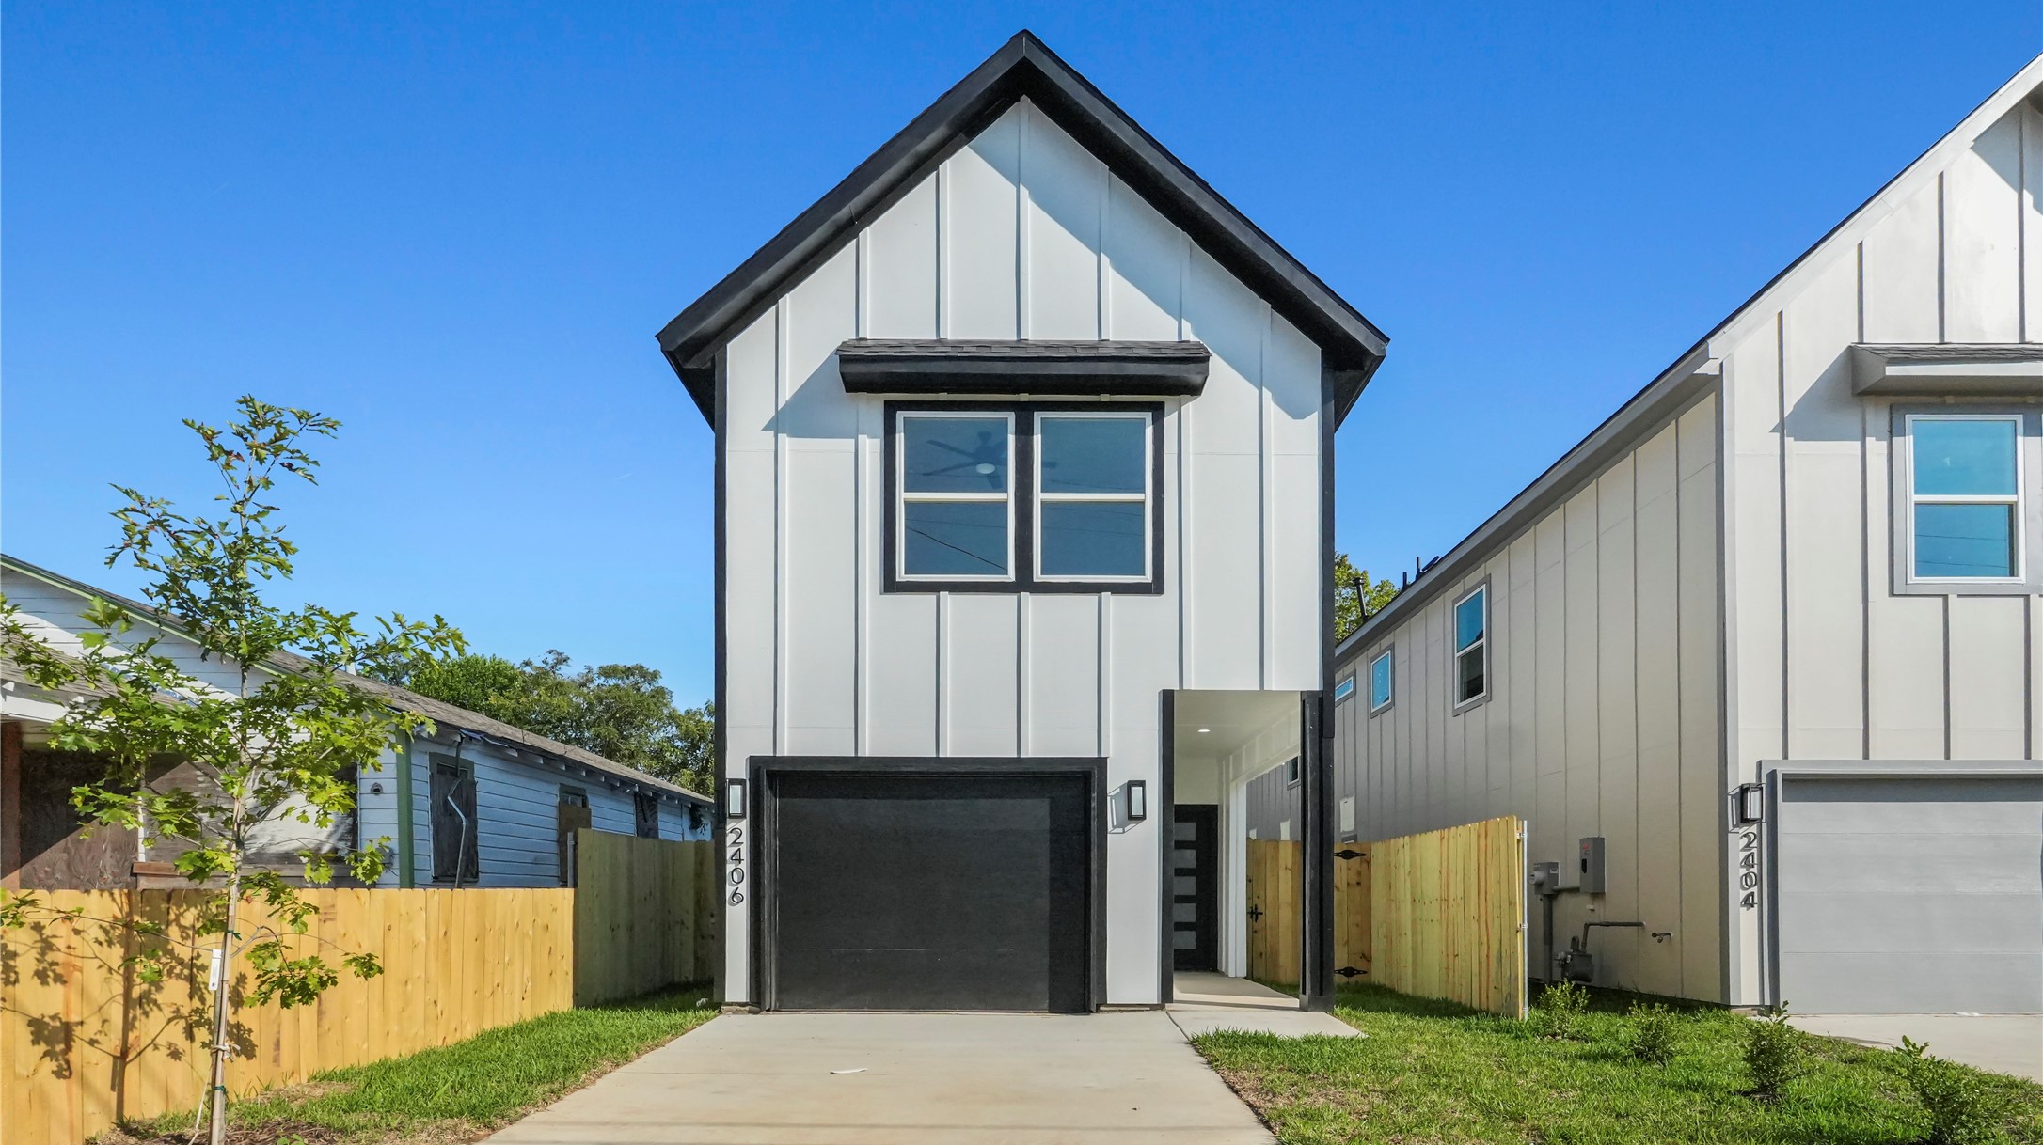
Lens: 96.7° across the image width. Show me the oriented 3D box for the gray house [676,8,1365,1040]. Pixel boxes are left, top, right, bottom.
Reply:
[{"bbox_3d":[0.020,-0.300,12.300,5.850,8.000,10.000,0,0,0],"label":"gray house"}]

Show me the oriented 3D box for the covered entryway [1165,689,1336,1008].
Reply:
[{"bbox_3d":[1.930,2.400,8.900,1.420,2.680,2.600,0,0,0],"label":"covered entryway"}]

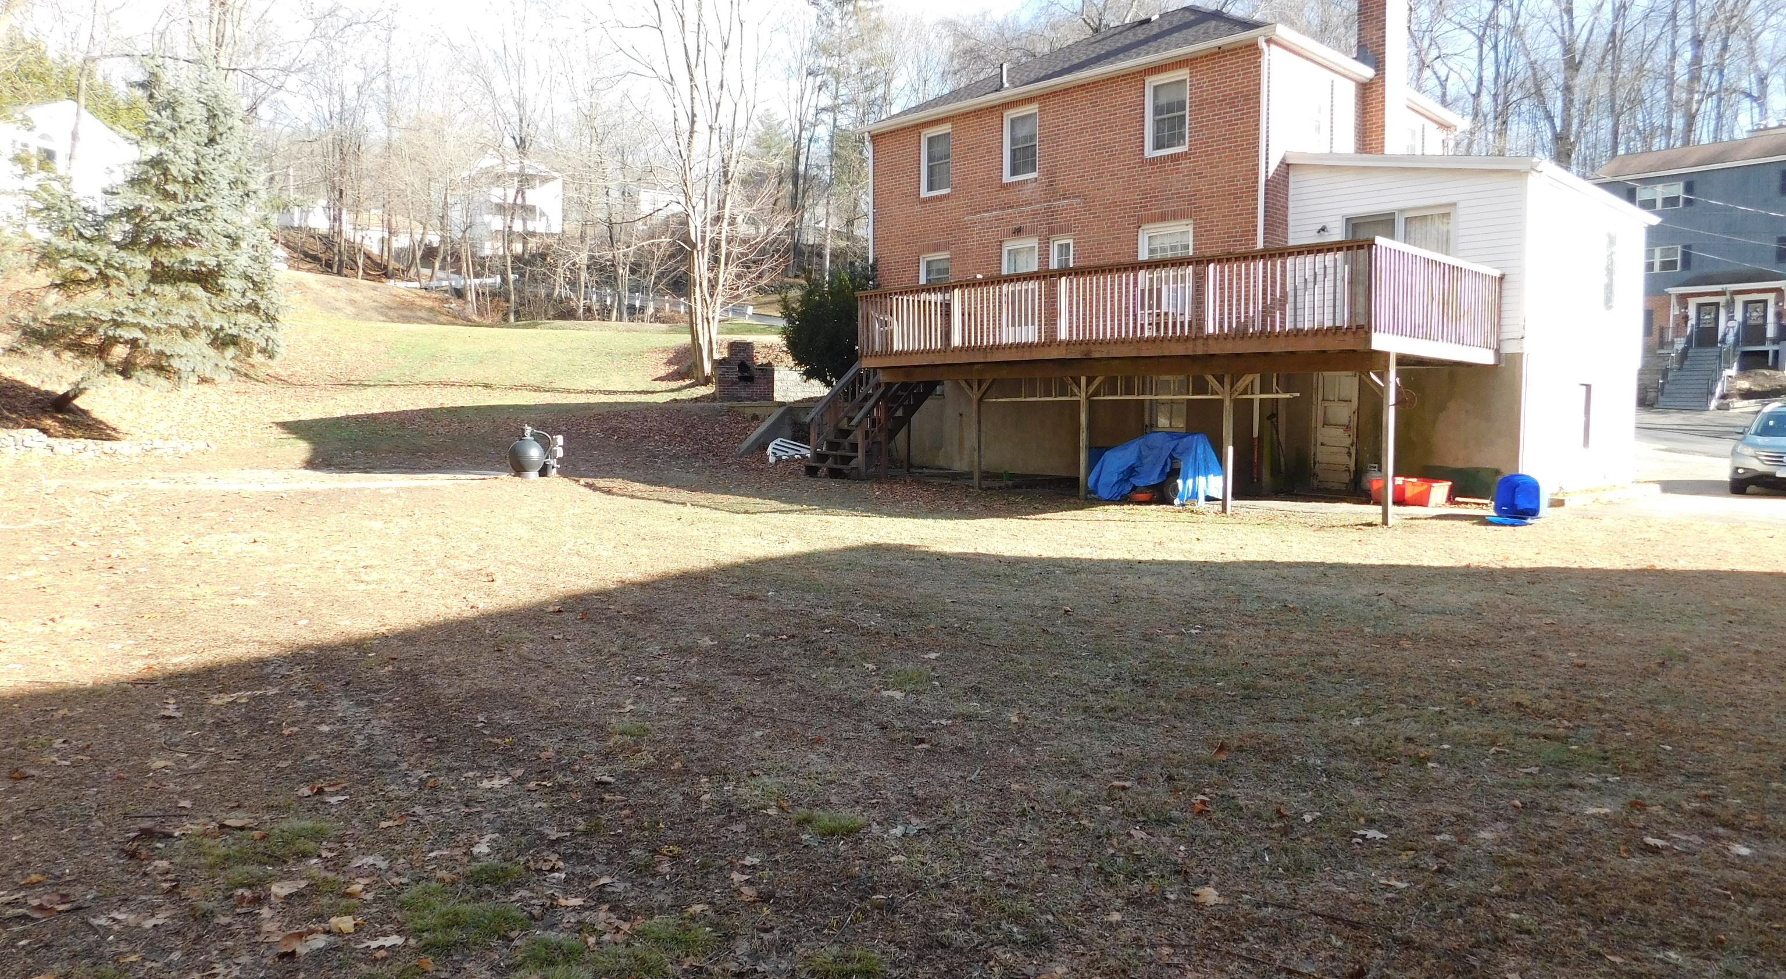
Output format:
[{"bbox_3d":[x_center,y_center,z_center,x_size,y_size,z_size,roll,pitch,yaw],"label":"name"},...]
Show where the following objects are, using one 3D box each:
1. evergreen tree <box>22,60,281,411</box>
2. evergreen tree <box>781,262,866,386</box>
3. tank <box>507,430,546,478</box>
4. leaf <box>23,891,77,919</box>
[{"bbox_3d":[-19.373,-6.652,31.000,6.600,9.000,6.500,0,3,0],"label":"evergreen tree"},{"bbox_3d":[-1.204,-3.301,24.100,2.000,2.700,2.000,0,3,0],"label":"evergreen tree"},{"bbox_3d":[-6.197,-0.603,20.100,0.620,0.850,0.620,0,3,0],"label":"tank"},{"bbox_3d":[-2.475,1.222,3.488,0.150,0.040,0.120,0,3,-3],"label":"leaf"}]

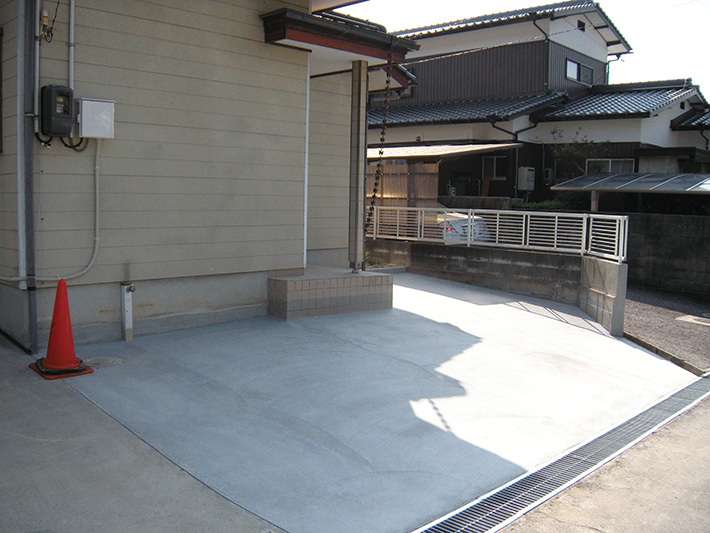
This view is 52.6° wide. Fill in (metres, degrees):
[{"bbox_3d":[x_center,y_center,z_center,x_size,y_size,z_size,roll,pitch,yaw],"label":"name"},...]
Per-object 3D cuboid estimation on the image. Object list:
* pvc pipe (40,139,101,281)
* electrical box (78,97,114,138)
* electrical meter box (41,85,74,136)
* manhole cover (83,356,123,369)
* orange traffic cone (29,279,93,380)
[{"bbox_3d":[-2.346,-0.462,5.899,0.040,1.180,0.530,7,8,43],"label":"pvc pipe"},{"bbox_3d":[-2.155,-1.216,5.943,0.140,0.320,0.305,7,8,43],"label":"electrical box"},{"bbox_3d":[-2.359,-1.228,5.702,0.165,0.410,0.210,7,8,43],"label":"electrical meter box"},{"bbox_3d":[-1.970,0.761,5.629,0.290,0.025,0.290,-5,11,-44],"label":"manhole cover"},{"bbox_3d":[-2.220,0.444,5.423,0.375,0.690,0.375,6,8,41],"label":"orange traffic cone"}]

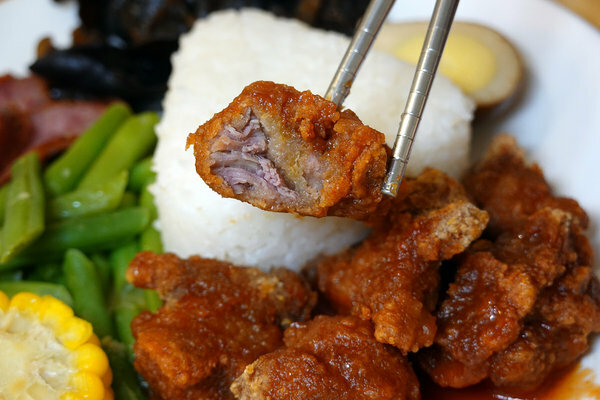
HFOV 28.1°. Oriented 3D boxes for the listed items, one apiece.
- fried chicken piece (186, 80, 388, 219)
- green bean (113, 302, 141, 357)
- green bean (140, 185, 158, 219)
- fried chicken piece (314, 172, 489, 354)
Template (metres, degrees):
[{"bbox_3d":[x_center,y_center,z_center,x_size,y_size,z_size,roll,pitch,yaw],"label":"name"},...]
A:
[{"bbox_3d":[-0.004,-0.015,0.348,0.056,0.035,0.037,8,43,9],"label":"fried chicken piece"},{"bbox_3d":[-0.052,0.038,0.356,0.009,0.009,0.027,-7,42,-7],"label":"green bean"},{"bbox_3d":[-0.049,0.001,0.392,0.009,0.009,0.025,-9,43,-10],"label":"green bean"},{"bbox_3d":[0.031,0.018,0.360,0.047,0.037,0.054,12,43,13],"label":"fried chicken piece"}]

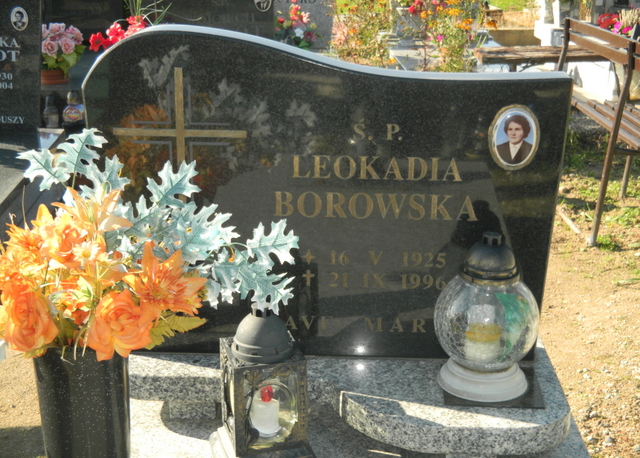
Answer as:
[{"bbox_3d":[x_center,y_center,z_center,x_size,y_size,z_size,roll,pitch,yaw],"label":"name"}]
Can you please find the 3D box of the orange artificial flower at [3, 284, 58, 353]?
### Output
[{"bbox_3d":[-0.418,0.129,1.470,0.078,0.098,0.070,3,0,6],"label":"orange artificial flower"}]

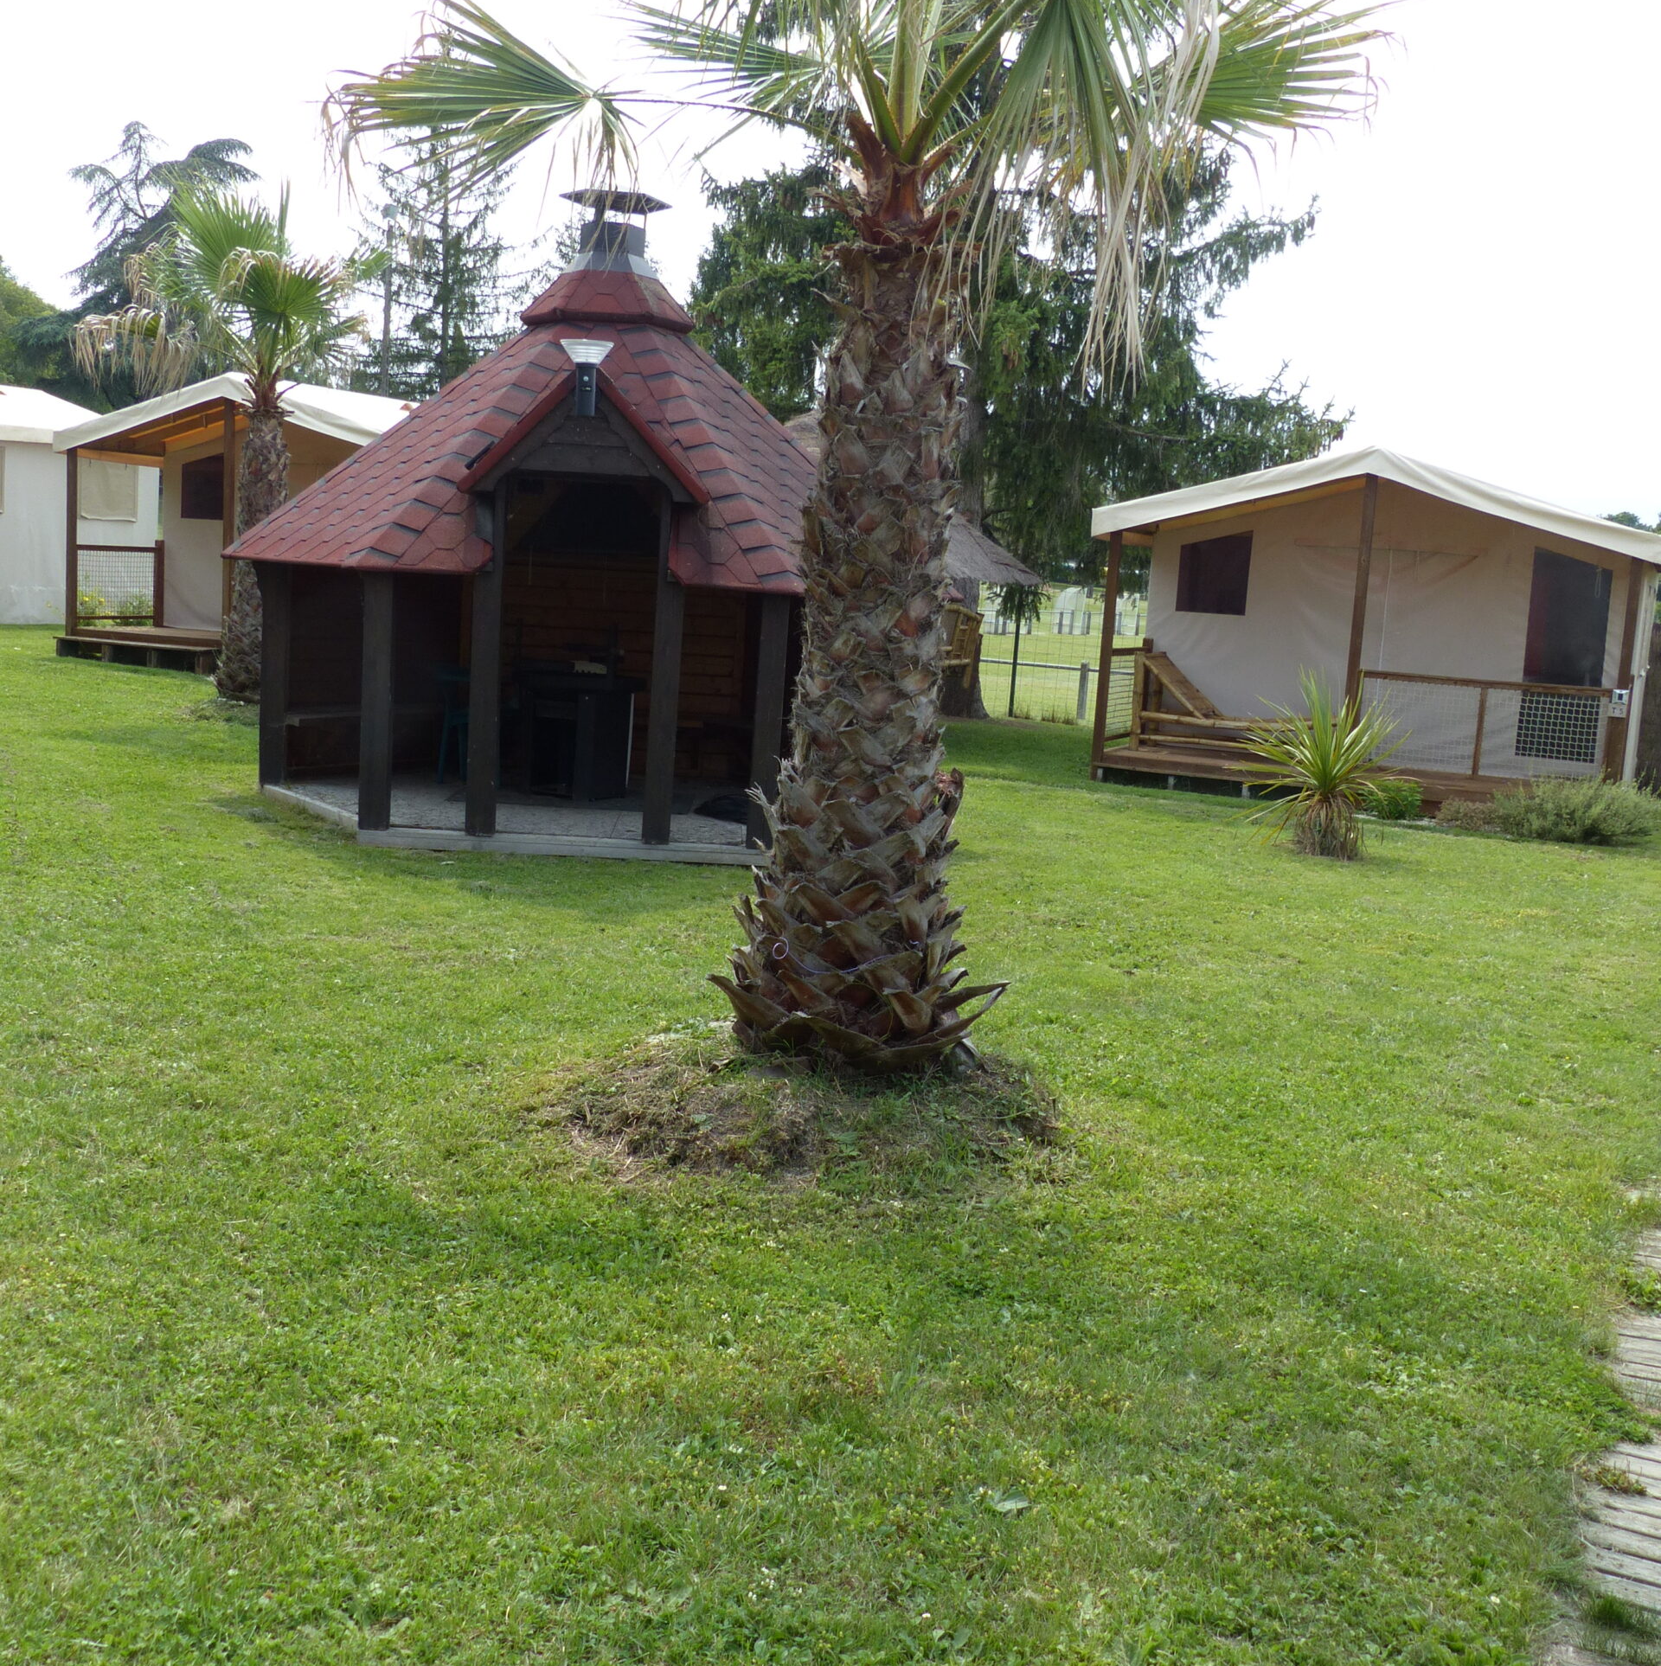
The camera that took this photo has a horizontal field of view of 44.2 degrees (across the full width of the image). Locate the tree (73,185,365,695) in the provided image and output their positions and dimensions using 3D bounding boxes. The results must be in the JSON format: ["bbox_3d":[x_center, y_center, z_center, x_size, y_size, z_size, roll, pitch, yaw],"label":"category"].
[{"bbox_3d":[-5.220,-3.325,17.744,2.500,4.300,2.500,3,8,0],"label":"tree"}]

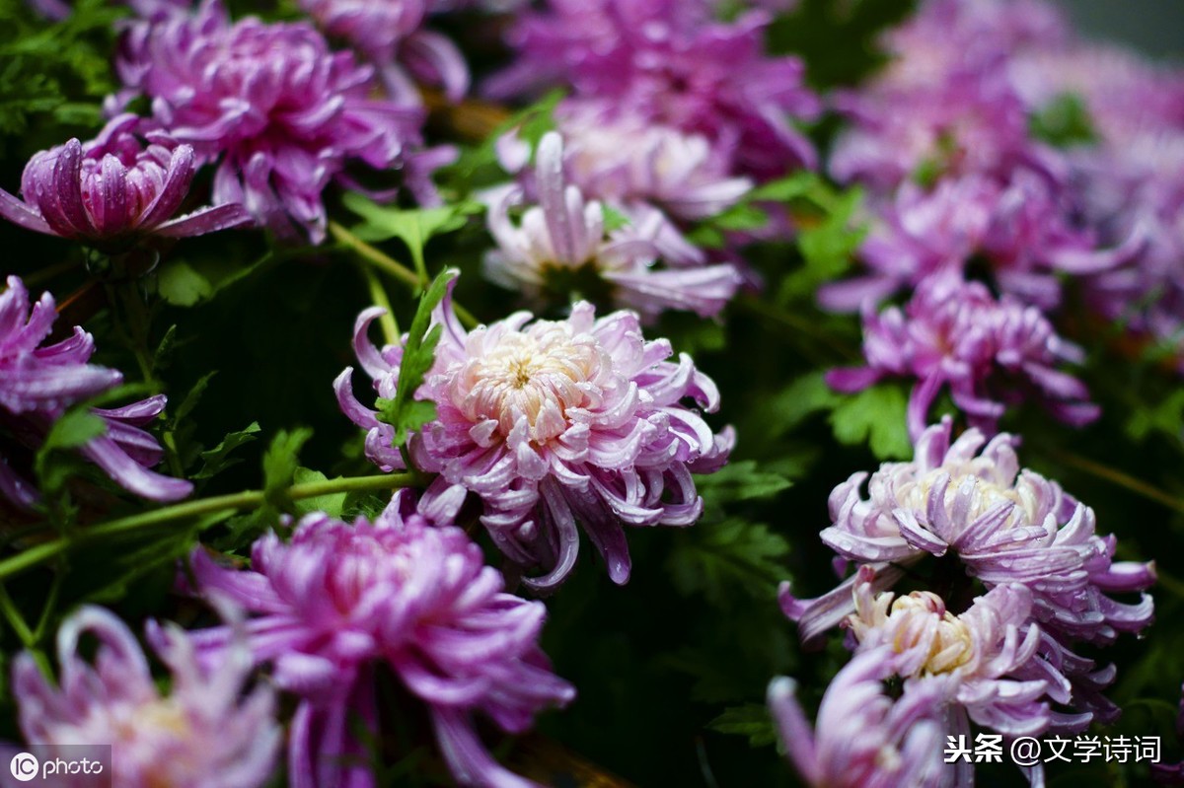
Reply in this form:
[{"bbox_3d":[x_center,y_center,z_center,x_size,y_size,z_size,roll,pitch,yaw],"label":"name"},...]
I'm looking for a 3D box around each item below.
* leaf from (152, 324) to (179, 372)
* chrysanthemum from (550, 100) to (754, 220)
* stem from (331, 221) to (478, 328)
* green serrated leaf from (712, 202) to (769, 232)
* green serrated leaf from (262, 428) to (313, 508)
[{"bbox_3d":[-0.129,-0.014,0.745,0.006,0.015,0.007,23,12,-15],"label":"leaf"},{"bbox_3d":[0.021,-0.084,0.900,0.078,0.038,0.070,0,30,0],"label":"chrysanthemum"},{"bbox_3d":[-0.059,-0.037,0.775,0.060,0.004,0.004,36,0,0],"label":"stem"},{"bbox_3d":[0.051,-0.061,0.840,0.015,0.006,0.014,-6,19,-17],"label":"green serrated leaf"},{"bbox_3d":[-0.085,0.021,0.685,0.009,0.019,0.008,12,14,0],"label":"green serrated leaf"}]

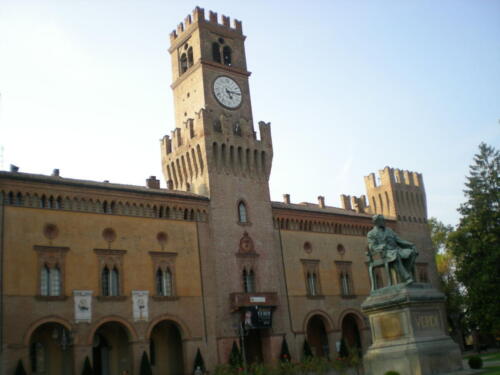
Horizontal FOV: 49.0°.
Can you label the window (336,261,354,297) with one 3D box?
[{"bbox_3d":[9.502,9.237,54.974,2.511,3.675,0.400,8,-22,-37],"label":"window"}]

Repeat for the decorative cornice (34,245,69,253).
[{"bbox_3d":[-13.773,4.261,38.060,2.453,0.421,0.300,8,-22,-37],"label":"decorative cornice"}]

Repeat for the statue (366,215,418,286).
[{"bbox_3d":[5.950,2.640,23.000,1.400,2.950,1.750,8,-22,-37],"label":"statue"}]

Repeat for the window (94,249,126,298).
[{"bbox_3d":[-8.702,5.427,34.239,1.900,3.100,0.400,8,-22,-37],"label":"window"}]

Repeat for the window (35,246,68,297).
[{"bbox_3d":[-13.669,5.911,37.641,2.456,3.731,0.400,8,-22,-37],"label":"window"}]

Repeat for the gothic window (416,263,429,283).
[{"bbox_3d":[19.916,10.391,62.897,2.218,3.400,0.400,8,-22,-37],"label":"gothic window"}]

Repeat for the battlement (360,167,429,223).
[{"bbox_3d":[18.067,1.515,66.567,6.726,6.346,3.648,8,-22,-37],"label":"battlement"}]

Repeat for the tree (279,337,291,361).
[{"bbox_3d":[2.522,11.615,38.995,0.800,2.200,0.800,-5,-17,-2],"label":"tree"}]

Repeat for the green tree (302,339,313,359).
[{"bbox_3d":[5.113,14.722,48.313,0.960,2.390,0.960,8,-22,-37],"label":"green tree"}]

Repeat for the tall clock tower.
[{"bbox_3d":[-2.930,-0.057,53.179,7.942,35.306,7.942,8,-22,-37],"label":"tall clock tower"}]

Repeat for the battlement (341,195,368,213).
[{"bbox_3d":[11.162,1.741,58.627,2.600,1.800,1.400,8,-22,-37],"label":"battlement"}]

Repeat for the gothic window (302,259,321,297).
[{"bbox_3d":[5.028,7.380,44.517,1.700,3.100,0.400,8,-22,-37],"label":"gothic window"}]

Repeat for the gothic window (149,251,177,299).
[{"bbox_3d":[-5.774,5.841,36.432,1.850,3.150,0.400,8,-22,-37],"label":"gothic window"}]

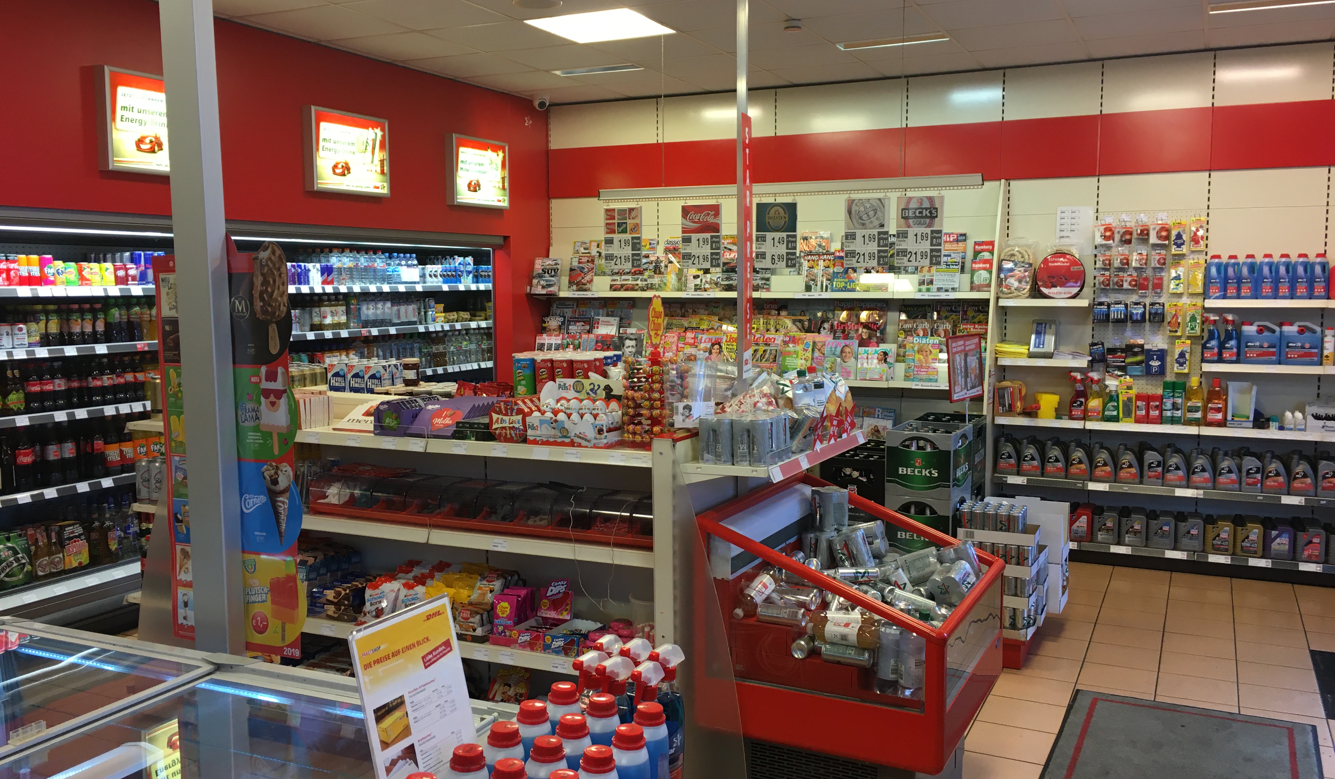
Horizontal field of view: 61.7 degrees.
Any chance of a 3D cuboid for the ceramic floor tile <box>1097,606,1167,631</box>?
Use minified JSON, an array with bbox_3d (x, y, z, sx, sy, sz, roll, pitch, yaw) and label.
[{"bbox_3d":[2.303,1.145,5.543,0.298,0.010,0.298,2,6,26],"label":"ceramic floor tile"}]

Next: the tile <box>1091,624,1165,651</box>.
[{"bbox_3d":[2.173,1.172,5.280,0.298,0.010,0.294,3,6,26],"label":"tile"}]

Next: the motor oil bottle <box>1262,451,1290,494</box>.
[{"bbox_3d":[3.437,0.470,6.322,0.126,0.235,0.075,3,7,26],"label":"motor oil bottle"}]

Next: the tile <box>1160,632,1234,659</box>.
[{"bbox_3d":[2.444,1.182,5.141,0.298,0.010,0.298,2,6,26],"label":"tile"}]

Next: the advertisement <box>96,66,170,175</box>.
[{"bbox_3d":[-2.374,-1.232,5.238,0.075,0.456,0.607,2,6,26],"label":"advertisement"}]

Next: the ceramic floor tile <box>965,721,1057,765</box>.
[{"bbox_3d":[1.254,1.296,4.085,0.298,0.010,0.294,3,6,26],"label":"ceramic floor tile"}]

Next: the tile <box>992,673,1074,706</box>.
[{"bbox_3d":[1.505,1.236,4.591,0.298,0.010,0.298,2,6,26],"label":"tile"}]

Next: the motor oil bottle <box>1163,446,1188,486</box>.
[{"bbox_3d":[2.955,0.451,6.503,0.120,0.220,0.068,3,6,25],"label":"motor oil bottle"}]

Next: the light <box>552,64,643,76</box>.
[{"bbox_3d":[-0.444,-2.030,7.027,0.587,0.060,0.177,2,6,26],"label":"light"}]

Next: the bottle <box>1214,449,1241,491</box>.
[{"bbox_3d":[3.207,0.461,6.394,0.123,0.232,0.072,2,6,26],"label":"bottle"}]

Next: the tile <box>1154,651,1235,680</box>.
[{"bbox_3d":[2.312,1.208,4.870,0.298,0.010,0.298,2,6,26],"label":"tile"}]

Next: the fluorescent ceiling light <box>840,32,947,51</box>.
[{"bbox_3d":[1.248,-1.957,6.215,0.603,0.060,0.189,2,6,26],"label":"fluorescent ceiling light"}]

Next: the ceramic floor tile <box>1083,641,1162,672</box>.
[{"bbox_3d":[2.042,1.199,5.011,0.300,0.010,0.300,3,7,26],"label":"ceramic floor tile"}]

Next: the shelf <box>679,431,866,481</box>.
[{"bbox_3d":[0.367,0.192,3.563,0.315,0.042,0.920,2,6,26],"label":"shelf"}]

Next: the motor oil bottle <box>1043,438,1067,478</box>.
[{"bbox_3d":[2.363,0.427,6.815,0.130,0.233,0.070,2,6,26],"label":"motor oil bottle"}]

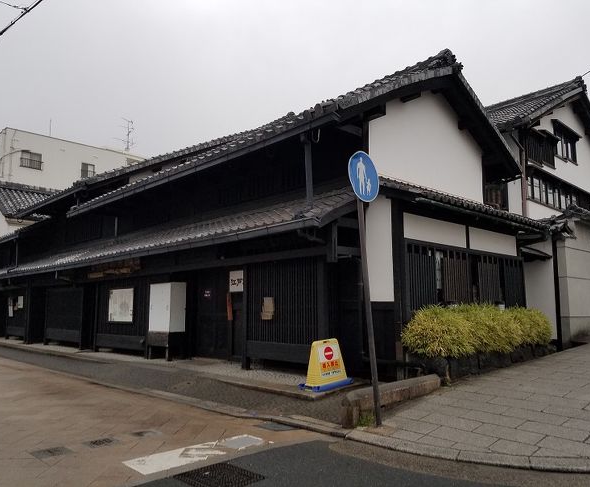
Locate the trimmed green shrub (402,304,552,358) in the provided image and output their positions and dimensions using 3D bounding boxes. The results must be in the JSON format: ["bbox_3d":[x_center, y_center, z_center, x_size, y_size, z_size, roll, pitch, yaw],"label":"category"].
[{"bbox_3d":[3.495,1.494,8.776,4.700,0.800,0.900,7,-10,-42],"label":"trimmed green shrub"}]

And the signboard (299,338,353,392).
[{"bbox_3d":[0.463,1.739,7.100,0.730,0.660,0.390,2,-7,-43],"label":"signboard"}]

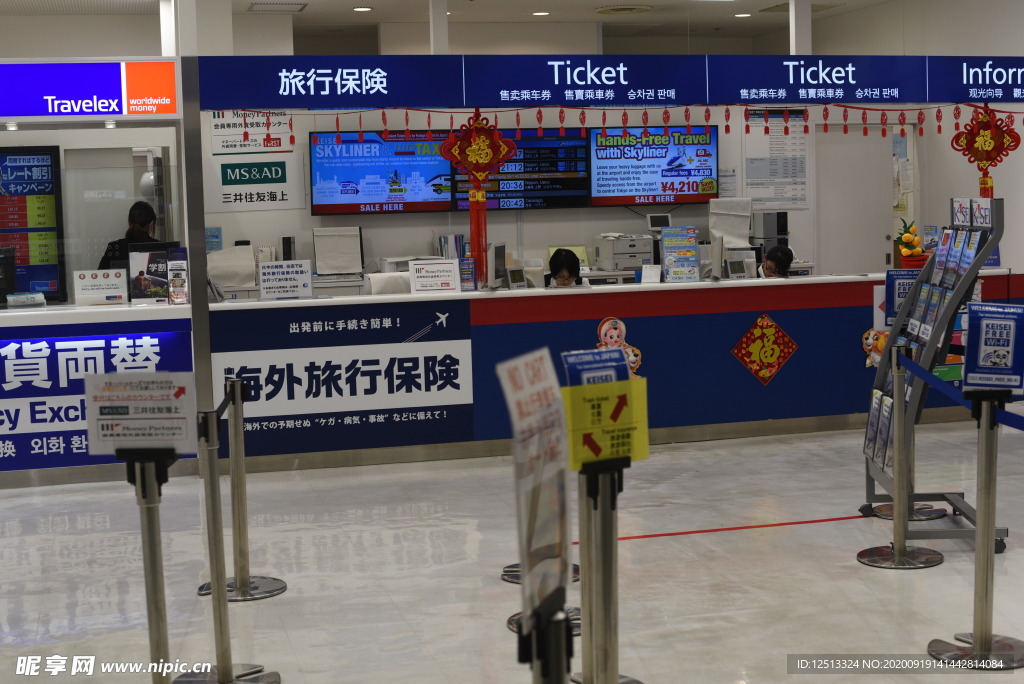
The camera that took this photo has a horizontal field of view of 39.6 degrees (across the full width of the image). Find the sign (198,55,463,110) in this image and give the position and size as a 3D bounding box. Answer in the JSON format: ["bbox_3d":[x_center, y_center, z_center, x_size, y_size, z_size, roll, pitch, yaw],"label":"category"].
[{"bbox_3d":[-1.058,-1.524,8.382,1.554,0.310,0.150,-3,6,-14],"label":"sign"}]

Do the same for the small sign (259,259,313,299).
[{"bbox_3d":[-1.363,-0.377,8.576,0.303,0.220,0.070,-3,6,-17],"label":"small sign"}]

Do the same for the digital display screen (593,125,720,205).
[{"bbox_3d":[1.068,-1.324,10.729,1.031,0.596,0.080,-3,6,-14],"label":"digital display screen"}]

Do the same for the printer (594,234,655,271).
[{"bbox_3d":[0.826,-0.656,10.572,0.348,0.237,0.380,-3,6,-14],"label":"printer"}]

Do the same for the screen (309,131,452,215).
[{"bbox_3d":[-0.991,-1.278,10.762,1.085,0.615,0.090,-3,6,-14],"label":"screen"}]

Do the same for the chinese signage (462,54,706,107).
[{"bbox_3d":[0.437,-1.531,8.338,1.488,0.290,0.080,-3,6,-14],"label":"chinese signage"}]

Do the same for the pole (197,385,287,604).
[{"bbox_3d":[-1.116,0.585,5.826,0.360,0.885,0.360,-3,6,-14],"label":"pole"}]

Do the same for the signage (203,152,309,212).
[{"bbox_3d":[-1.813,-1.122,10.019,0.716,0.403,0.025,-3,6,-14],"label":"signage"}]

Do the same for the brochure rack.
[{"bbox_3d":[1.842,0.116,6.223,0.480,1.475,0.721,-1,6,0],"label":"brochure rack"}]

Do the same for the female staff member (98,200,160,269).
[{"bbox_3d":[-2.415,-0.136,9.252,0.430,1.545,0.290,2,7,30],"label":"female staff member"}]

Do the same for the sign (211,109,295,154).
[{"bbox_3d":[-1.819,-1.502,9.982,0.567,0.360,0.025,-3,6,-14],"label":"sign"}]

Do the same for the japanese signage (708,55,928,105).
[{"bbox_3d":[1.866,-1.601,8.697,1.461,0.294,0.080,-3,6,-14],"label":"japanese signage"}]

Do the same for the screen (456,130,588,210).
[{"bbox_3d":[0.070,-1.270,10.473,1.036,0.596,0.080,-3,6,-14],"label":"screen"}]

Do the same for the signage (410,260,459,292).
[{"bbox_3d":[-0.457,-0.385,8.411,0.297,0.203,0.040,-3,-8,-14],"label":"signage"}]

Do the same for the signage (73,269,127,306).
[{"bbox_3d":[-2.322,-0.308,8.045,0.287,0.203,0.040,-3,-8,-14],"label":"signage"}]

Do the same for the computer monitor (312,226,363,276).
[{"bbox_3d":[-1.244,-0.652,10.174,0.350,0.360,0.100,-3,-7,-14],"label":"computer monitor"}]

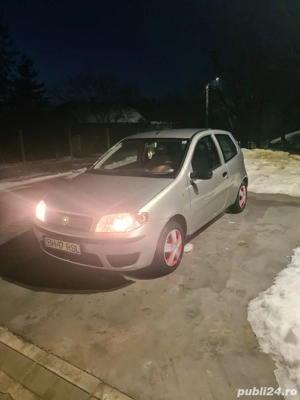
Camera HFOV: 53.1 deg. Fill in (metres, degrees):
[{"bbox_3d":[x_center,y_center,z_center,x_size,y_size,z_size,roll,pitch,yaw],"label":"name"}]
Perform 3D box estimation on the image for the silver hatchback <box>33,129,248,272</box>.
[{"bbox_3d":[0.207,-0.265,4.385,1.690,1.480,3.840,7,16,33],"label":"silver hatchback"}]

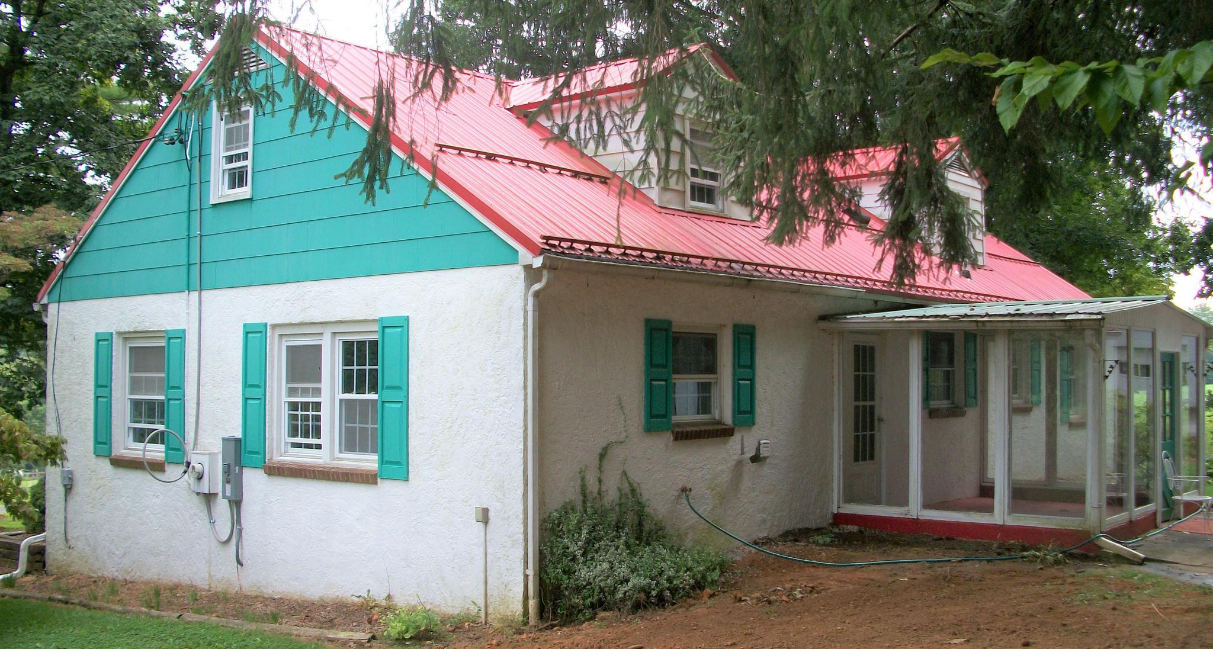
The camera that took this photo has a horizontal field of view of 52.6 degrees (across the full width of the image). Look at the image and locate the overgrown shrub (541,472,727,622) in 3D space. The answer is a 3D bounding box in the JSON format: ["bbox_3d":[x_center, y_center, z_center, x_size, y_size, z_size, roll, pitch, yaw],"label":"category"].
[{"bbox_3d":[0.325,1.794,10.193,0.620,1.070,2.100,-2,-3,40],"label":"overgrown shrub"}]

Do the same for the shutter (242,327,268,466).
[{"bbox_3d":[-3.376,0.679,11.816,0.392,1.380,0.040,-2,-3,40],"label":"shutter"}]

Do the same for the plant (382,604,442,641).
[{"bbox_3d":[-1.504,2.269,9.533,0.400,0.240,0.370,-2,-3,40],"label":"plant"}]

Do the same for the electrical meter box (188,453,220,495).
[{"bbox_3d":[-4.053,1.469,12.258,0.325,0.400,0.190,-2,-3,40],"label":"electrical meter box"}]

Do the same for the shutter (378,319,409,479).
[{"bbox_3d":[-1.807,0.630,10.500,0.389,1.387,0.040,-2,-3,40],"label":"shutter"}]

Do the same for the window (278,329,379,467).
[{"bbox_3d":[-2.562,0.635,11.330,1.580,1.260,0.110,-2,-3,40],"label":"window"}]

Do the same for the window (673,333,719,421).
[{"bbox_3d":[0.813,0.475,11.501,0.100,0.890,0.920,-2,-3,40],"label":"window"}]

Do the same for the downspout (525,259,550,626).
[{"bbox_3d":[-0.529,0.939,9.537,0.160,2.740,0.070,-2,-3,40],"label":"downspout"}]

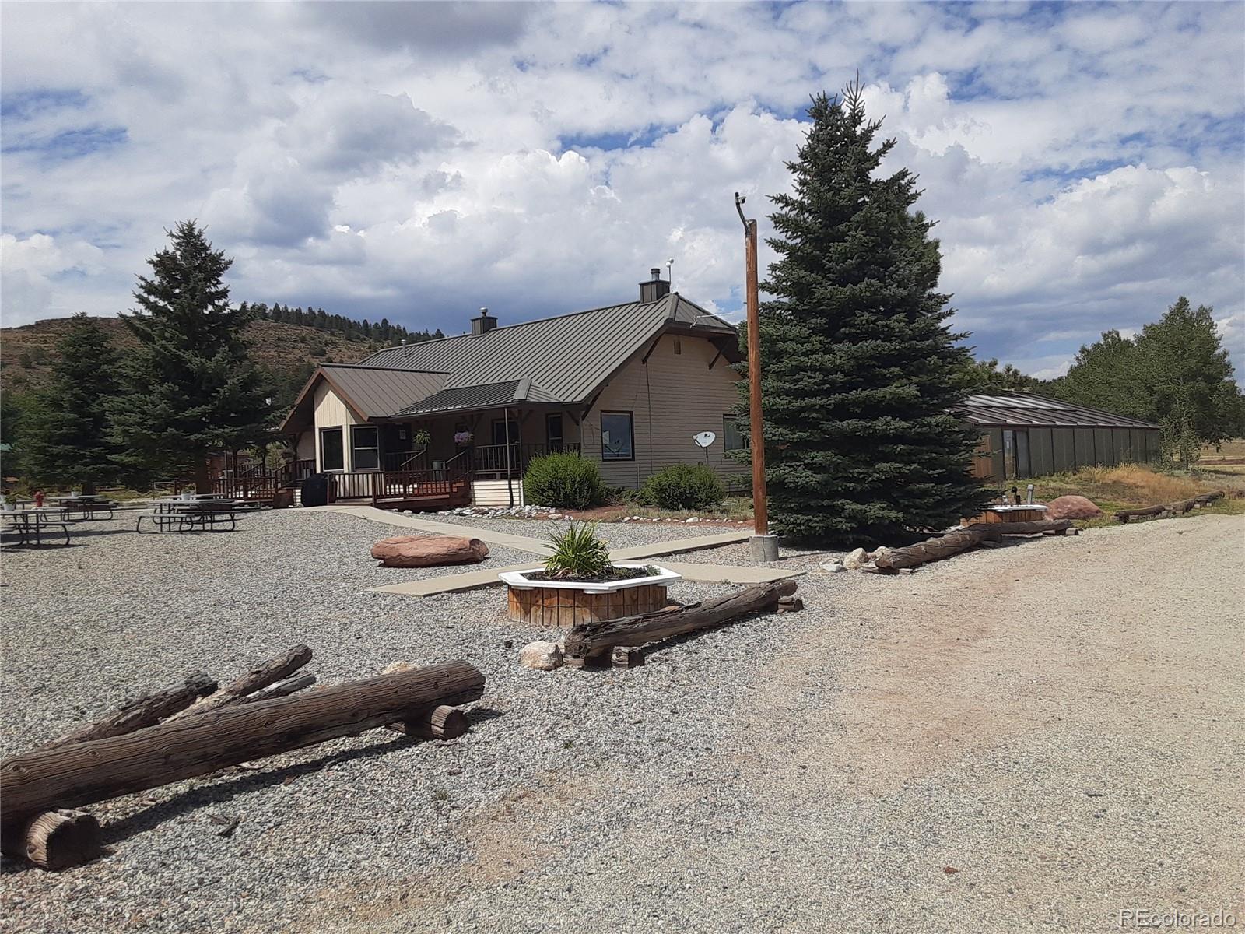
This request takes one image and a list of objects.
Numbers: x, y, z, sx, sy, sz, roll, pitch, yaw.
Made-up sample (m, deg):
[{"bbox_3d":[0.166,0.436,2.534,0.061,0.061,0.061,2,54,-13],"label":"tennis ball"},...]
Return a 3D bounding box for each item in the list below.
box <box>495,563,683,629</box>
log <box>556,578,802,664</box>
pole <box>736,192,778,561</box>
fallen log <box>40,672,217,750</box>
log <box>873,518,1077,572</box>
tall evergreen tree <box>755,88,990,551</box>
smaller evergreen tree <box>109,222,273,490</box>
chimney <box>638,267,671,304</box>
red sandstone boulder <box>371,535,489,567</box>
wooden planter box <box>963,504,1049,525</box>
[{"bbox_3d":[-0.322,1.216,9.300,1.840,0.365,1.600,-2,0,16],"label":"box"},{"bbox_3d":[0.627,1.220,8.019,0.230,0.230,2.972,-3,-1,41],"label":"log"},{"bbox_3d":[1.974,-1.353,14.353,0.460,5.442,0.420,-2,0,0],"label":"pole"},{"bbox_3d":[-2.738,1.402,5.421,0.160,0.160,2.000,-2,0,1],"label":"fallen log"},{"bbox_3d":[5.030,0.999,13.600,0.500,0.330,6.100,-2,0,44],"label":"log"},{"bbox_3d":[4.554,-2.981,18.221,4.500,8.550,4.400,-2,0,14],"label":"tall evergreen tree"},{"bbox_3d":[-17.400,-4.133,39.500,6.100,11.480,6.100,-2,0,0],"label":"smaller evergreen tree"},{"bbox_3d":[1.211,-6.626,35.549,0.850,1.270,0.800,-3,-1,42],"label":"chimney"},{"bbox_3d":[-2.790,1.184,13.950,1.550,0.400,0.800,-2,0,-19],"label":"red sandstone boulder"},{"bbox_3d":[7.710,1.004,19.591,1.800,0.410,1.700,-2,0,21],"label":"wooden planter box"}]

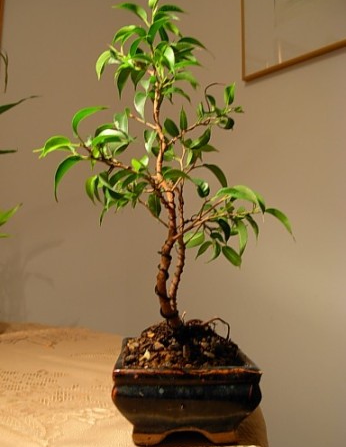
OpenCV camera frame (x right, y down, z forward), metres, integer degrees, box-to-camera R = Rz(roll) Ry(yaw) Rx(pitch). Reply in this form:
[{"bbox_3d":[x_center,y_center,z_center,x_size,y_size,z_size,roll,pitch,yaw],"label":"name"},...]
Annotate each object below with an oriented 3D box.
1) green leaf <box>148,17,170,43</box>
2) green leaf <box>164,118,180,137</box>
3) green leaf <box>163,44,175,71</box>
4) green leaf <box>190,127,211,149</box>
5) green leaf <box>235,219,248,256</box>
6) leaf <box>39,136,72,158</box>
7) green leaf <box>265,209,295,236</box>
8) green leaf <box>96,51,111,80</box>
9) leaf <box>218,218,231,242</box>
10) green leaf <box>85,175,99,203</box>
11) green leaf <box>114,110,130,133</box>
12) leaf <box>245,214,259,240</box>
[{"bbox_3d":[-0.016,-0.191,0.500,0.010,0.034,0.013,27,23,-25],"label":"green leaf"},{"bbox_3d":[0.000,-0.099,0.520,0.012,0.023,0.006,-40,18,-11],"label":"green leaf"},{"bbox_3d":[-0.004,-0.179,0.548,0.012,0.028,0.013,1,-4,-17],"label":"green leaf"},{"bbox_3d":[0.031,-0.093,0.555,0.011,0.032,0.012,42,-3,8],"label":"green leaf"},{"bbox_3d":[0.074,0.015,0.545,0.012,0.038,0.010,3,-10,-18],"label":"green leaf"},{"bbox_3d":[-0.127,-0.083,0.545,0.037,0.023,0.014,0,-4,0],"label":"leaf"},{"bbox_3d":[0.118,-0.003,0.550,0.010,0.043,0.013,-47,-9,27],"label":"green leaf"},{"bbox_3d":[-0.069,-0.157,0.500,0.010,0.032,0.012,26,-13,-23],"label":"green leaf"},{"bbox_3d":[0.055,0.007,0.540,0.013,0.026,0.013,1,-4,-17],"label":"leaf"},{"bbox_3d":[-0.087,-0.036,0.540,0.010,0.032,0.013,18,-20,-42],"label":"green leaf"},{"bbox_3d":[-0.056,-0.111,0.552,0.016,0.027,0.013,0,-4,0],"label":"green leaf"},{"bbox_3d":[0.080,0.003,0.505,0.008,0.028,0.011,-24,0,34],"label":"leaf"}]

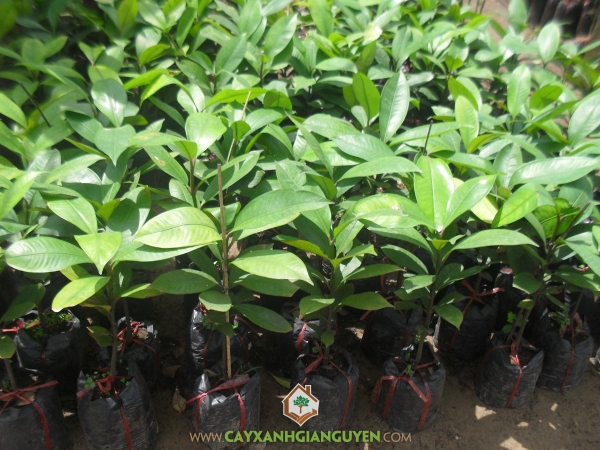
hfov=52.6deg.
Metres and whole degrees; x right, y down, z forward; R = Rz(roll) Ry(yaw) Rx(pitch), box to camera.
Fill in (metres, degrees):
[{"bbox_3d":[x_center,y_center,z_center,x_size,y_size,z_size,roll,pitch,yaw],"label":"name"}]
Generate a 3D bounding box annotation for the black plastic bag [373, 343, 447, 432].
[{"bbox_3d":[0.268,0.404,1.500,0.160,0.150,0.155,0,28,0],"label":"black plastic bag"}]

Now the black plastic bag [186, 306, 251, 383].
[{"bbox_3d":[-0.188,0.272,1.413,0.135,0.130,0.135,2,26,-1],"label":"black plastic bag"}]

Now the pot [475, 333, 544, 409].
[{"bbox_3d":[0.462,0.322,1.343,0.138,0.115,0.138,2,26,-1],"label":"pot"}]

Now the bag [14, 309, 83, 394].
[{"bbox_3d":[-0.669,0.338,1.620,0.165,0.150,0.165,0,28,0],"label":"bag"}]

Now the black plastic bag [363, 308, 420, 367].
[{"bbox_3d":[0.242,0.278,1.607,0.155,0.160,0.155,4,25,-2],"label":"black plastic bag"}]

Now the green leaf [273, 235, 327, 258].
[{"bbox_3d":[-0.001,0.041,1.160,0.114,0.018,0.045,20,6,-10],"label":"green leaf"}]

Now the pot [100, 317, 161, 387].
[{"bbox_3d":[-0.387,0.292,1.389,0.132,0.125,0.132,2,26,-1],"label":"pot"}]

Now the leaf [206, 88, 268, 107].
[{"bbox_3d":[-0.165,-0.336,1.600,0.165,0.040,0.055,1,25,-7],"label":"leaf"}]

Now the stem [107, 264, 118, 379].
[{"bbox_3d":[-0.428,0.226,1.383,0.020,0.320,0.020,6,28,-3],"label":"stem"}]

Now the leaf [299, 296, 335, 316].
[{"bbox_3d":[0.032,0.160,1.190,0.079,0.020,0.042,-22,49,-26],"label":"leaf"}]

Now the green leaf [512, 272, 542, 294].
[{"bbox_3d":[0.551,0.142,1.475,0.078,0.020,0.055,-11,43,-12],"label":"green leaf"}]

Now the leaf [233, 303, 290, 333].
[{"bbox_3d":[-0.073,0.174,1.144,0.121,0.018,0.050,20,49,12],"label":"leaf"}]

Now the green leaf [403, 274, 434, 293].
[{"bbox_3d":[0.225,0.111,1.151,0.075,0.018,0.040,-19,48,-24],"label":"green leaf"}]

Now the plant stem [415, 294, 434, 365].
[{"bbox_3d":[0.280,0.236,1.366,0.013,0.183,0.013,6,25,-3],"label":"plant stem"}]

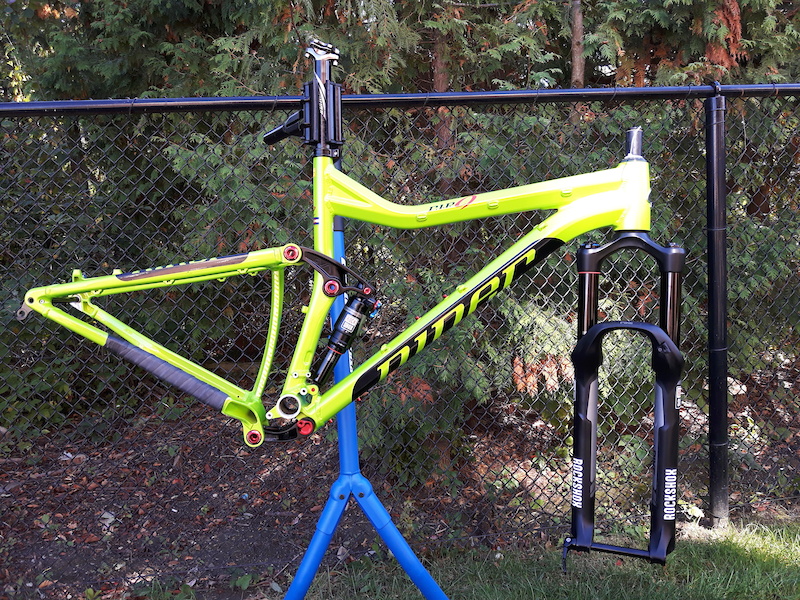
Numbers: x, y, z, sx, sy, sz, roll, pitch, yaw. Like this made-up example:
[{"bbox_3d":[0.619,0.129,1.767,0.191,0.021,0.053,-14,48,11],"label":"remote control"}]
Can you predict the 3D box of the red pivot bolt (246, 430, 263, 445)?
[{"bbox_3d":[-0.251,0.237,1.237,0.025,0.025,0.018,-2,4,0],"label":"red pivot bolt"}]

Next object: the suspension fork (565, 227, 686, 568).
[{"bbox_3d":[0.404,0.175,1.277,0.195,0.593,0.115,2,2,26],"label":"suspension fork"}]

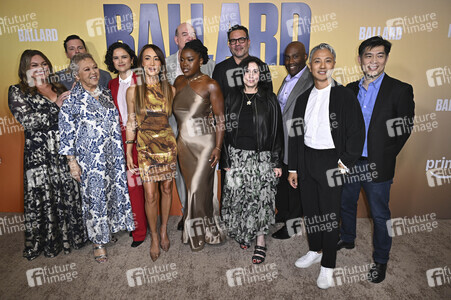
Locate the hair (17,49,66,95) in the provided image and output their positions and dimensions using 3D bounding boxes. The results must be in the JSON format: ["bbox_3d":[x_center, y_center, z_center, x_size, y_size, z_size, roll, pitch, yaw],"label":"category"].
[{"bbox_3d":[-1.447,-0.602,2.375,0.330,0.340,0.250,-7,16,-26],"label":"hair"}]

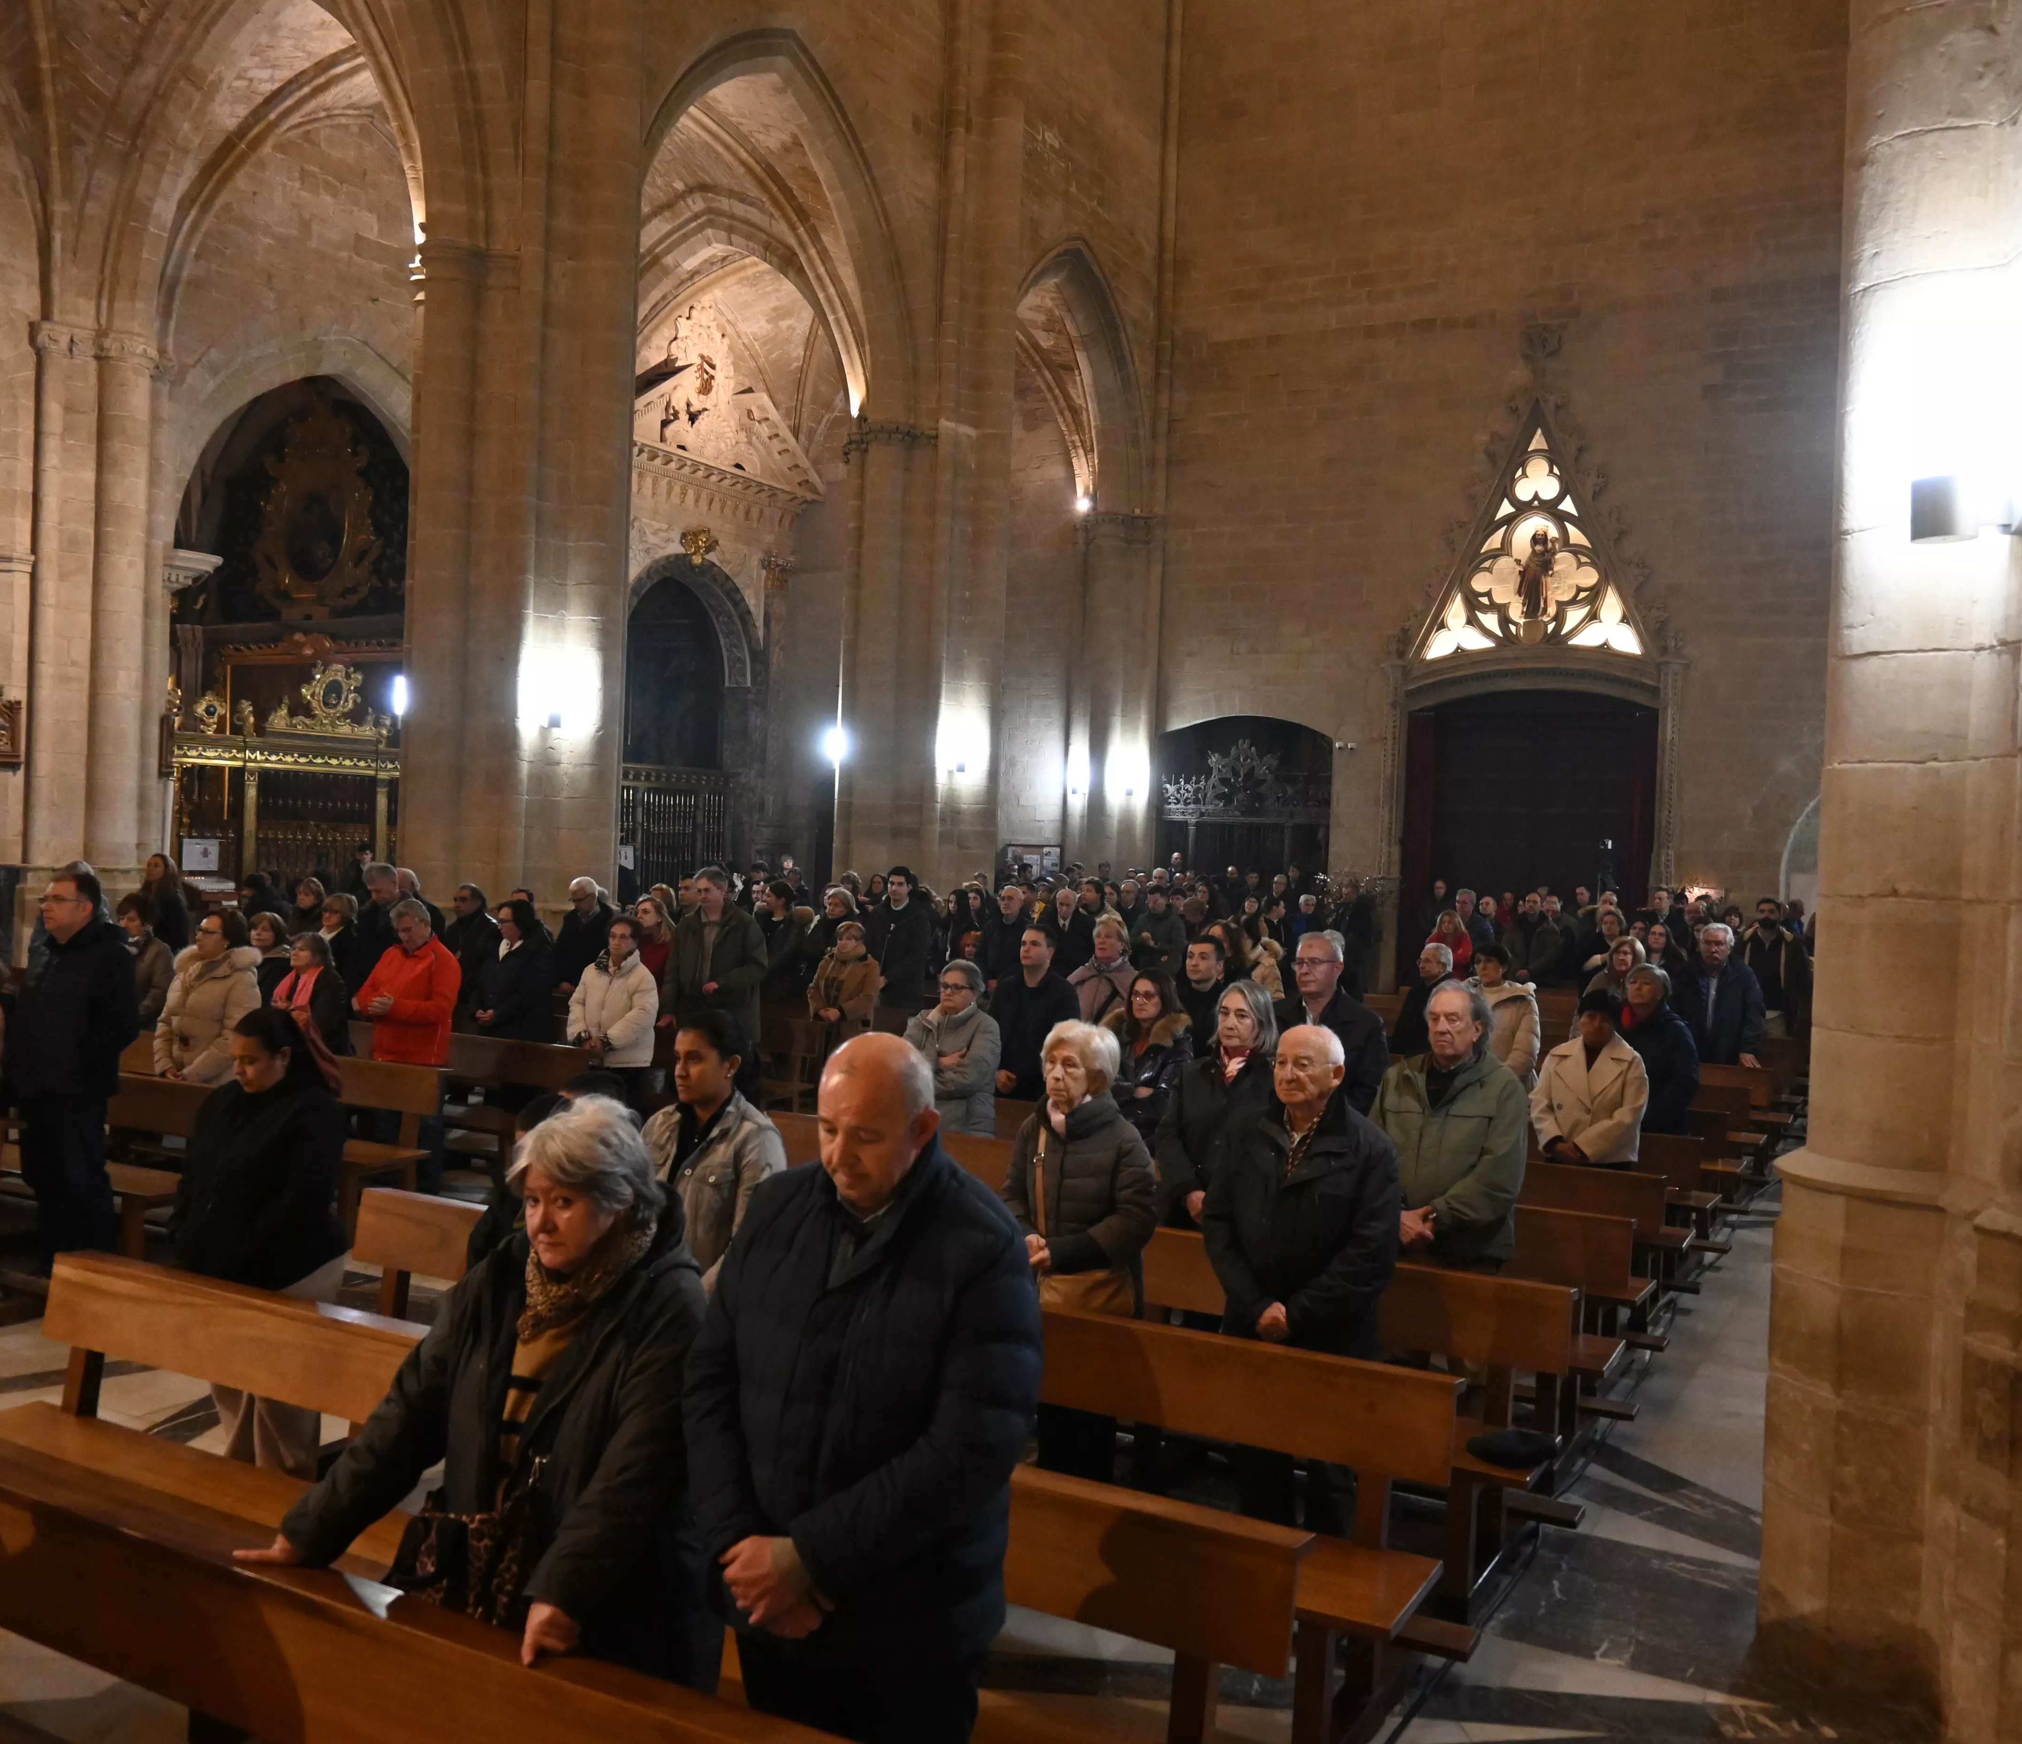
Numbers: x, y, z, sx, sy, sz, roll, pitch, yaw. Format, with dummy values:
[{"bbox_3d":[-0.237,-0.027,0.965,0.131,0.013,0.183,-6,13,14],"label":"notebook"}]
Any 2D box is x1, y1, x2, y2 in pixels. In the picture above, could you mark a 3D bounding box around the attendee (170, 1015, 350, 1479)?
[{"bbox_3d":[-2.223,1.164,5.161,0.460,1.550,0.370,2,1,28],"label":"attendee"}]

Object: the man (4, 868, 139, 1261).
[{"bbox_3d":[-3.963,0.912,7.377,0.540,1.824,0.400,2,1,33],"label":"man"}]

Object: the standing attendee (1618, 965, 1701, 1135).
[{"bbox_3d":[3.099,1.250,8.465,0.500,1.600,0.380,2,1,27],"label":"standing attendee"}]

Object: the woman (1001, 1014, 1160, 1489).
[{"bbox_3d":[0.181,1.182,4.882,0.460,1.543,0.330,2,1,29],"label":"woman"}]

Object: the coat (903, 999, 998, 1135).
[{"bbox_3d":[-0.247,0.949,7.589,0.480,0.760,0.340,2,1,27],"label":"coat"}]

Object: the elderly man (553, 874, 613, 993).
[{"bbox_3d":[-3.268,0.916,13.376,0.500,1.760,0.340,2,1,28],"label":"elderly man"}]

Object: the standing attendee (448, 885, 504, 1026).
[{"bbox_3d":[-3.831,0.926,12.370,0.500,1.679,0.360,2,1,27],"label":"standing attendee"}]

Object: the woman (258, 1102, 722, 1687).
[{"bbox_3d":[-0.827,1.200,3.001,0.629,1.570,0.610,2,1,27],"label":"woman"}]

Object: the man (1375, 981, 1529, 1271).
[{"bbox_3d":[1.370,1.171,5.468,0.535,1.663,0.376,2,1,30],"label":"man"}]

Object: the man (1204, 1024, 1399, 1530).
[{"bbox_3d":[0.780,1.214,4.744,0.510,1.608,0.370,2,1,27],"label":"man"}]

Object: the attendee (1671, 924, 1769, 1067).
[{"bbox_3d":[4.579,1.198,11.359,0.580,1.732,0.420,2,1,27],"label":"attendee"}]

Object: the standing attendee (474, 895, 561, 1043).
[{"bbox_3d":[-2.871,0.954,10.097,0.470,1.637,0.350,2,1,28],"label":"standing attendee"}]

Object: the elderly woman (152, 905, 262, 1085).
[{"bbox_3d":[-3.791,0.965,8.221,0.480,1.604,0.350,2,1,30],"label":"elderly woman"}]

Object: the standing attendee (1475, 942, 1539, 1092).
[{"bbox_3d":[2.689,1.214,9.874,0.544,1.594,0.376,2,1,28],"label":"standing attendee"}]

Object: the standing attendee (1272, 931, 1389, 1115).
[{"bbox_3d":[1.290,1.147,7.032,0.530,1.770,0.340,2,1,25],"label":"standing attendee"}]

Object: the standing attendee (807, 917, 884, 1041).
[{"bbox_3d":[-1.183,1.102,12.430,0.525,1.525,0.376,2,1,26],"label":"standing attendee"}]

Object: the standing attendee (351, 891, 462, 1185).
[{"bbox_3d":[-3.308,0.981,9.584,0.544,1.673,0.416,2,1,30],"label":"standing attendee"}]

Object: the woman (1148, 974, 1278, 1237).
[{"bbox_3d":[0.681,1.188,5.964,0.480,1.623,0.360,2,1,27],"label":"woman"}]

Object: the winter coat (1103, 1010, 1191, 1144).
[{"bbox_3d":[0.570,0.908,7.251,0.515,0.683,0.376,2,1,27],"label":"winter coat"}]

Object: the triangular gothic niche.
[{"bbox_3d":[7.617,-4.947,25.418,3.334,3.773,0.400,2,1,28],"label":"triangular gothic niche"}]

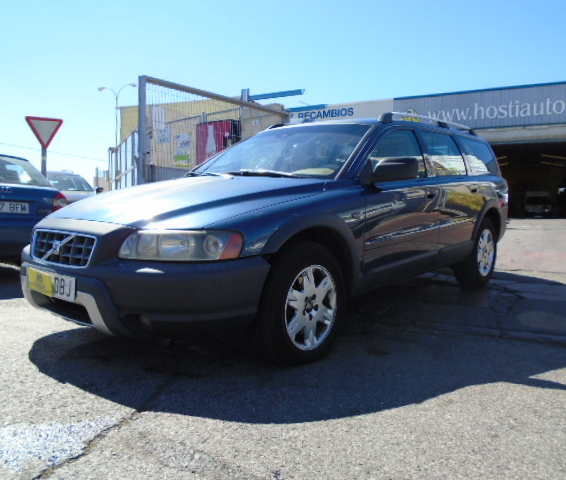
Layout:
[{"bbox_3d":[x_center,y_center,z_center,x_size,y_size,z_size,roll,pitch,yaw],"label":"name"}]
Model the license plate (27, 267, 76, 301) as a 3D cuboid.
[{"bbox_3d":[-1.150,0.215,2.369,0.520,0.110,0.025,5,10,41],"label":"license plate"}]

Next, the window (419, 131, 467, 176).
[{"bbox_3d":[1.336,-0.716,4.071,0.060,0.415,0.890,-30,-15,39],"label":"window"}]

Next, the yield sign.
[{"bbox_3d":[-4.809,-2.159,9.700,0.710,0.620,0.050,-5,8,-40],"label":"yield sign"}]

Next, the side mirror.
[{"bbox_3d":[0.679,-0.434,3.004,0.220,0.180,0.300,5,8,41],"label":"side mirror"}]

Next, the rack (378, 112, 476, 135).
[{"bbox_3d":[1.349,-1.000,4.261,0.070,0.110,2.050,5,8,41],"label":"rack"}]

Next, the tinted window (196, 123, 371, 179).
[{"bbox_3d":[-0.021,-0.659,3.591,1.400,0.140,0.900,5,36,41],"label":"tinted window"}]

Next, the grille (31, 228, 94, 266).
[{"bbox_3d":[-1.109,0.040,2.400,0.650,0.158,0.080,5,-1,41],"label":"grille"}]

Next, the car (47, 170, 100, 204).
[{"bbox_3d":[-5.920,-1.053,12.500,1.760,1.450,4.350,-6,8,-44],"label":"car"}]

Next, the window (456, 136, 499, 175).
[{"bbox_3d":[1.923,-0.811,4.767,0.060,0.415,0.990,-29,-14,35],"label":"window"}]

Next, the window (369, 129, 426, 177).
[{"bbox_3d":[0.802,-0.640,3.453,0.060,0.410,0.970,-30,-15,39],"label":"window"}]

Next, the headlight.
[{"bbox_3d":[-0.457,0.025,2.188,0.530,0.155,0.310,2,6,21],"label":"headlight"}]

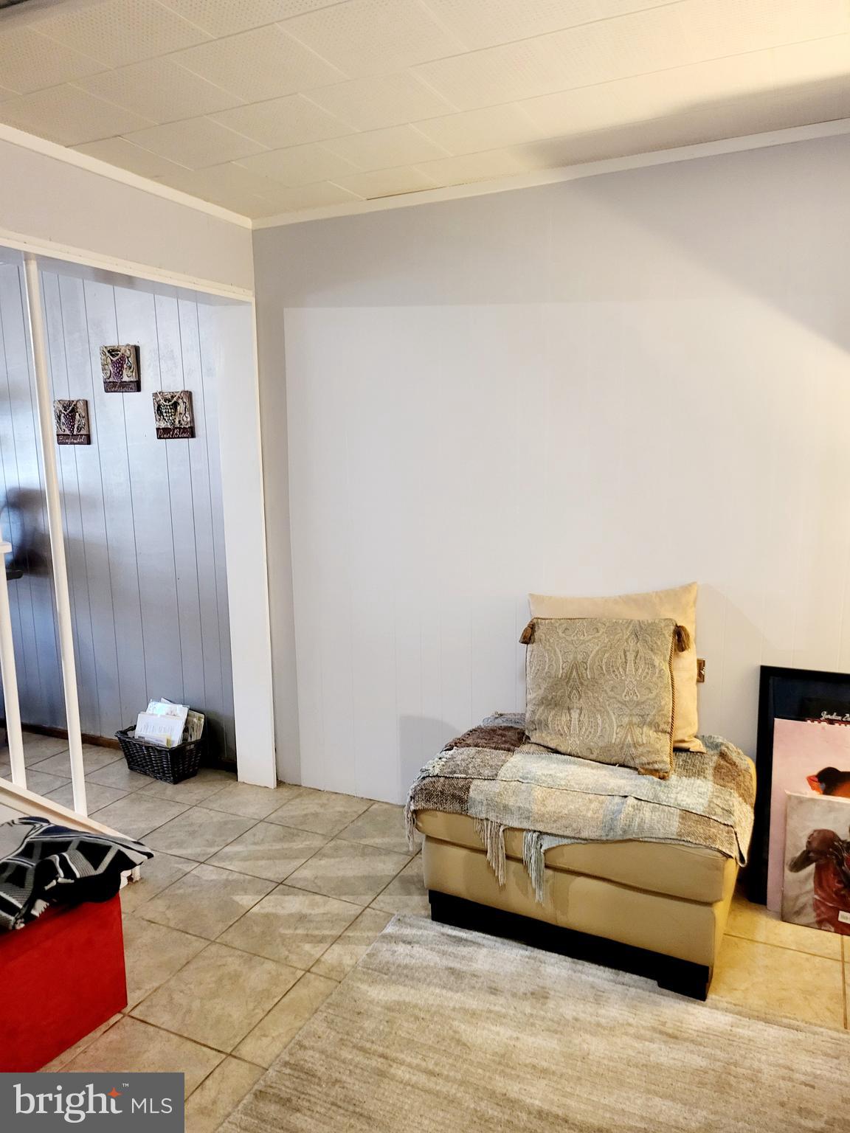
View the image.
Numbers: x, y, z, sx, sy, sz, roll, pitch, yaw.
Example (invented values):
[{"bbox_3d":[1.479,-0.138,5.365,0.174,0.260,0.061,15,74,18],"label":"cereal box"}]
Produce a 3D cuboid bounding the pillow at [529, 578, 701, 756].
[{"bbox_3d":[0.613,0.331,2.610,0.540,0.530,0.140,2,3,21],"label":"pillow"}]

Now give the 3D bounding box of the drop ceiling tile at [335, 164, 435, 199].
[{"bbox_3d":[-0.132,-1.301,2.664,0.305,0.015,0.255,3,10,25],"label":"drop ceiling tile"}]

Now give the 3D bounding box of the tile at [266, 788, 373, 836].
[{"bbox_3d":[-0.423,0.995,3.170,0.333,0.010,0.328,3,10,25],"label":"tile"}]

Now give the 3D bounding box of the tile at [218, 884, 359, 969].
[{"bbox_3d":[-0.407,1.109,2.428,0.333,0.010,0.333,3,10,25],"label":"tile"}]

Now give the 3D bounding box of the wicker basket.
[{"bbox_3d":[-1.190,0.849,3.554,0.375,0.185,0.195,5,10,32],"label":"wicker basket"}]

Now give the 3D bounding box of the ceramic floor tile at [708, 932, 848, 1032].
[{"bbox_3d":[0.951,1.132,2.145,0.333,0.010,0.333,3,10,25],"label":"ceramic floor tile"}]

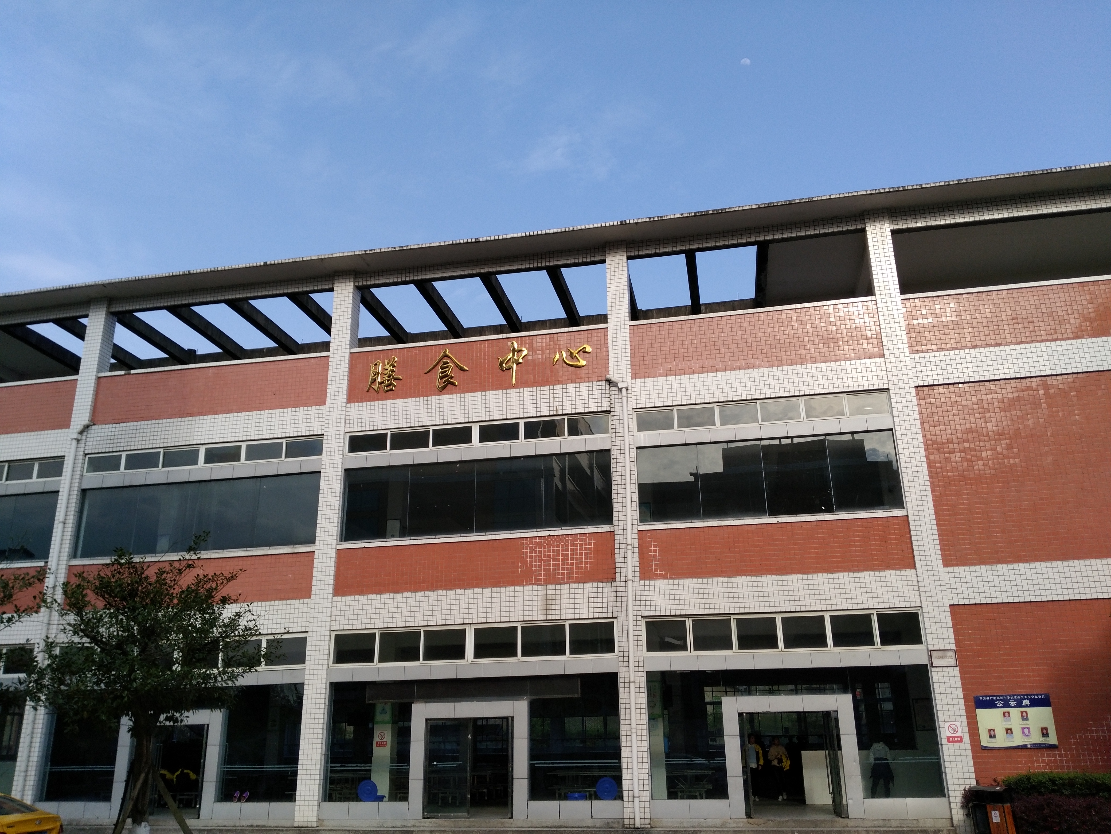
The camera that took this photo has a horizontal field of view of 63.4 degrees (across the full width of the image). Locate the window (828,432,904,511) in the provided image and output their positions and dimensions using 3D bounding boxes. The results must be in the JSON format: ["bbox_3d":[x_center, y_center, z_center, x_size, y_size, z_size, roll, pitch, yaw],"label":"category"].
[{"bbox_3d":[7.104,1.260,20.696,1.490,1.790,0.090,-5,-19,10],"label":"window"}]

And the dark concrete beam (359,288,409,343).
[{"bbox_3d":[-5.164,-3.048,26.570,0.280,0.310,3.700,-5,-19,10],"label":"dark concrete beam"}]

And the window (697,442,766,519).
[{"bbox_3d":[4.063,1.465,20.852,1.451,1.733,0.060,-5,-19,11],"label":"window"}]

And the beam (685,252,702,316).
[{"bbox_3d":[3.834,-3.773,24.957,0.270,0.310,3.700,-5,-19,10],"label":"beam"}]

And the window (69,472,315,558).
[{"bbox_3d":[-9.431,2.587,23.562,6.881,1.889,0.080,-5,-19,10],"label":"window"}]

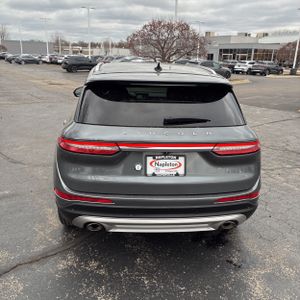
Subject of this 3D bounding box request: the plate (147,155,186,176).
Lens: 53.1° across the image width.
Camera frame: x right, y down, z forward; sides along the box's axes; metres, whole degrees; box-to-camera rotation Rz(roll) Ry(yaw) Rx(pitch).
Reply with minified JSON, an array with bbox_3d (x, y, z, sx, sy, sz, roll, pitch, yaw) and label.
[{"bbox_3d":[0.124,0.123,2.350,0.310,0.160,0.020,1,13,-5],"label":"plate"}]

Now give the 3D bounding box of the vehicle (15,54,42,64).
[{"bbox_3d":[-18.653,-13.977,46.500,4.800,1.460,1.850,-12,22,-38],"label":"vehicle"}]

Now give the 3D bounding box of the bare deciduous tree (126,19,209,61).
[{"bbox_3d":[1.613,-9.607,28.500,7.500,4.950,7.400,2,17,0],"label":"bare deciduous tree"}]

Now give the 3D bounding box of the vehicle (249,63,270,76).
[{"bbox_3d":[14.472,-10.256,37.804,4.700,1.680,1.900,-14,24,-42],"label":"vehicle"}]

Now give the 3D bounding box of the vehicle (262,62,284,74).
[{"bbox_3d":[15.737,-10.539,38.749,4.700,1.680,1.900,-14,24,-42],"label":"vehicle"}]

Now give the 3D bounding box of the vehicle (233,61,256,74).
[{"bbox_3d":[12.991,-10.992,39.500,4.700,1.680,1.900,-15,24,-42],"label":"vehicle"}]

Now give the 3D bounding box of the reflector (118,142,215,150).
[{"bbox_3d":[0.132,-0.029,2.248,0.719,0.063,0.066,0,17,-5],"label":"reflector"}]

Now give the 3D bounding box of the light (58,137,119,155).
[{"bbox_3d":[-0.492,-0.040,2.354,0.521,0.117,0.324,0,17,-5],"label":"light"}]

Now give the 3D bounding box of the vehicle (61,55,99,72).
[{"bbox_3d":[-6.768,-8.886,31.037,4.600,1.630,1.870,-11,22,-36],"label":"vehicle"}]

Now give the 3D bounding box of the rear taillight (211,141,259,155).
[{"bbox_3d":[0.726,-0.024,2.431,0.500,0.115,0.200,1,17,-5],"label":"rear taillight"}]

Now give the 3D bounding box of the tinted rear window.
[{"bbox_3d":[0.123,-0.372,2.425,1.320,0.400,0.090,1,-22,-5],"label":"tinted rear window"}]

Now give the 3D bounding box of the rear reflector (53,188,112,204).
[{"bbox_3d":[-0.538,0.373,2.428,0.520,0.090,0.200,1,17,-5],"label":"rear reflector"}]

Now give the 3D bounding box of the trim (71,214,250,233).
[{"bbox_3d":[0.106,0.589,2.493,1.498,0.147,0.187,0,17,-5],"label":"trim"}]

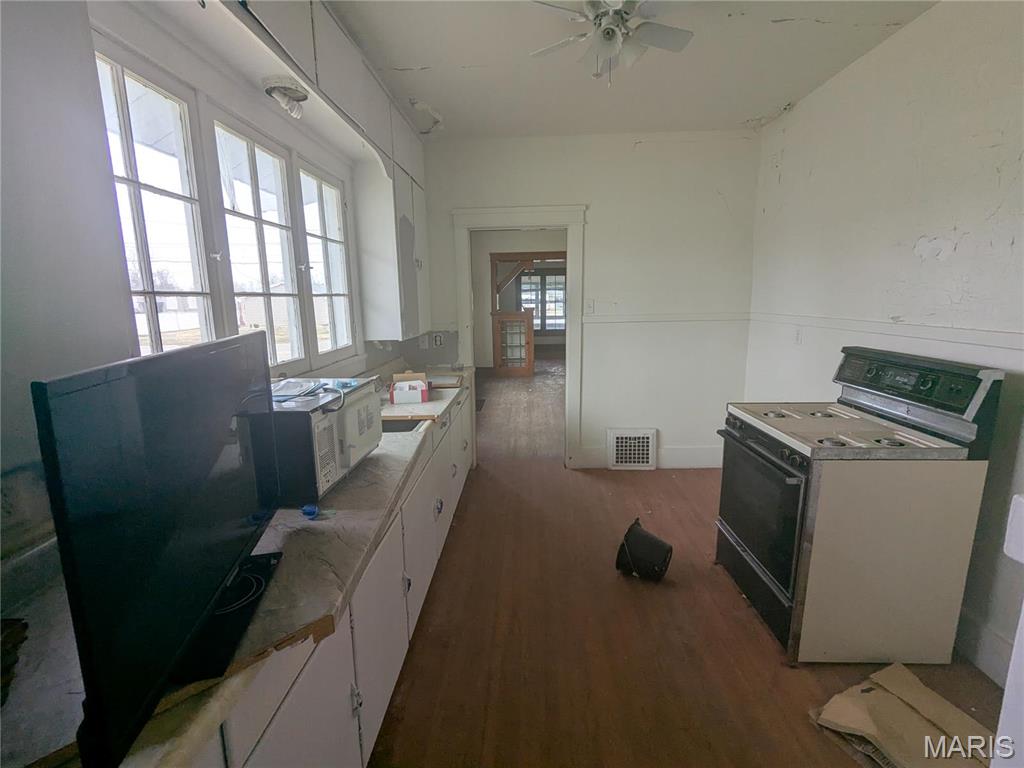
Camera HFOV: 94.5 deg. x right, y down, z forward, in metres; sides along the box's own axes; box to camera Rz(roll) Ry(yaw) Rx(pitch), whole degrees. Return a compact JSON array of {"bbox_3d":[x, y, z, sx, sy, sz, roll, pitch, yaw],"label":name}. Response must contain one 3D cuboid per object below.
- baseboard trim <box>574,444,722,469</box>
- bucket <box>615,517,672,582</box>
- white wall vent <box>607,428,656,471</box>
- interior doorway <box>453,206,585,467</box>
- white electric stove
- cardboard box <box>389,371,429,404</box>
[{"bbox_3d":[1.244,0.640,4.114,1.404,0.214,0.025,0,11,3],"label":"baseboard trim"},{"bbox_3d":[0.720,0.924,2.546,0.225,0.285,0.285,17,19,32],"label":"bucket"},{"bbox_3d":[1.042,0.564,4.101,0.435,0.374,0.045,0,11,3],"label":"white wall vent"},{"bbox_3d":[0.072,-0.342,4.033,1.053,2.205,0.140,0,11,3],"label":"interior doorway"},{"bbox_3d":[1.448,0.482,2.192,0.698,1.223,0.749,0,11,3],"label":"white electric stove"},{"bbox_3d":[-0.636,0.018,2.919,0.230,0.175,0.140,-3,11,-11],"label":"cardboard box"}]

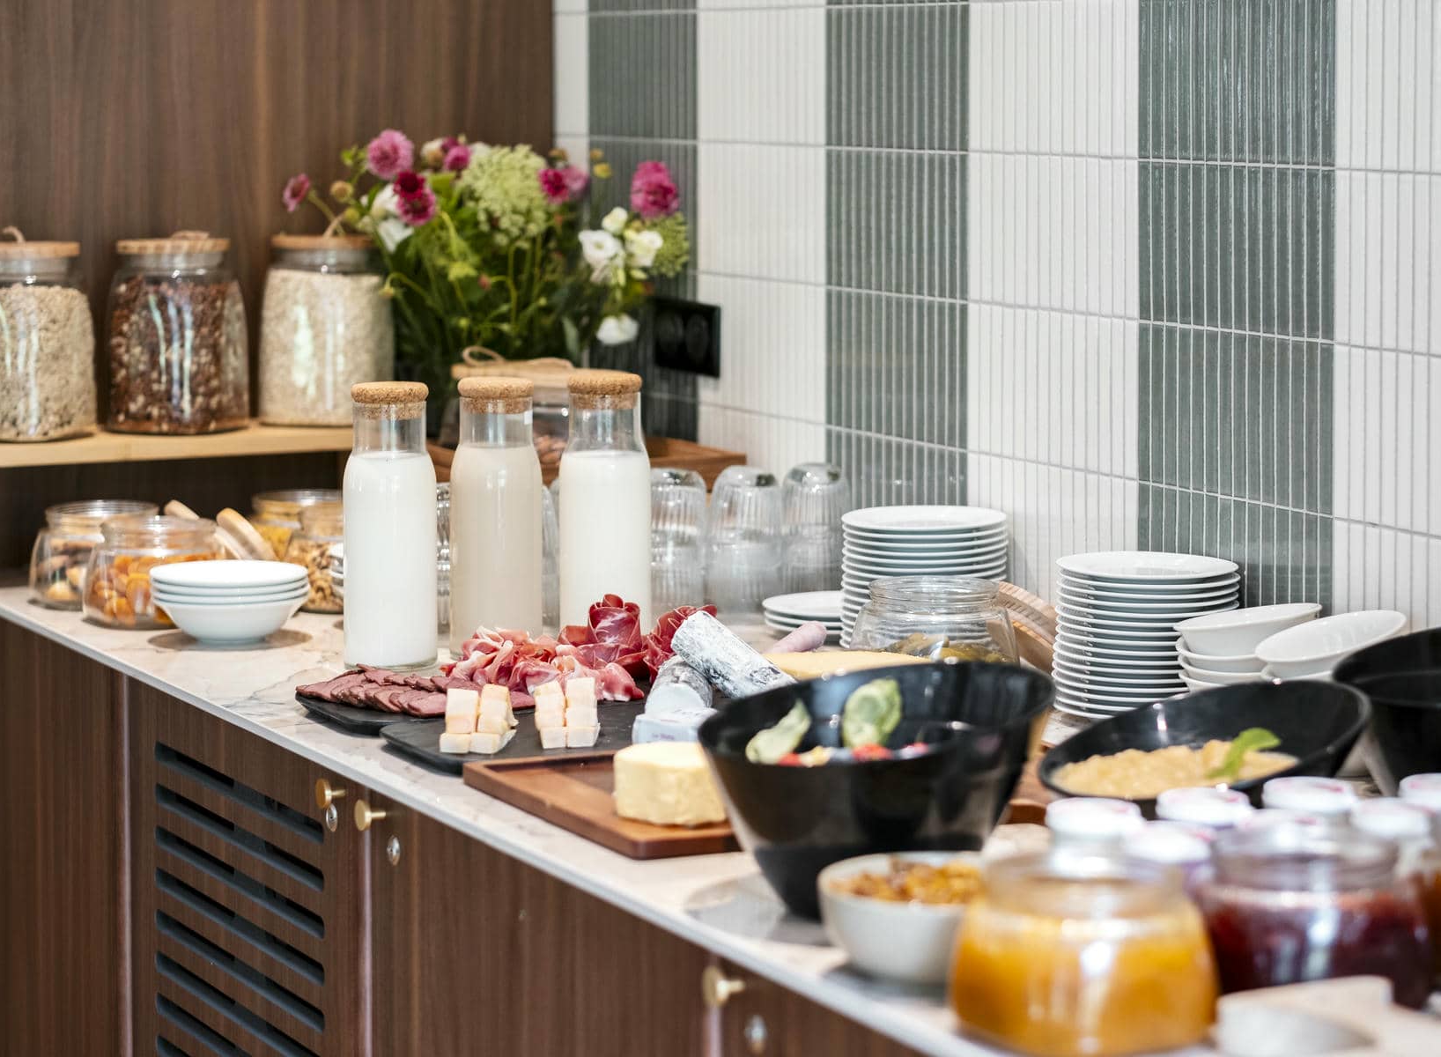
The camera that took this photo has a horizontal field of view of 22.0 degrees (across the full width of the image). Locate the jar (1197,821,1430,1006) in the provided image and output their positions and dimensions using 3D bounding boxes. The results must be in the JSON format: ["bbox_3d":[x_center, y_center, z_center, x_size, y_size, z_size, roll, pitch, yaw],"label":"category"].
[{"bbox_3d":[0.363,0.238,2.290,0.155,0.095,0.155,0,7,0],"label":"jar"}]

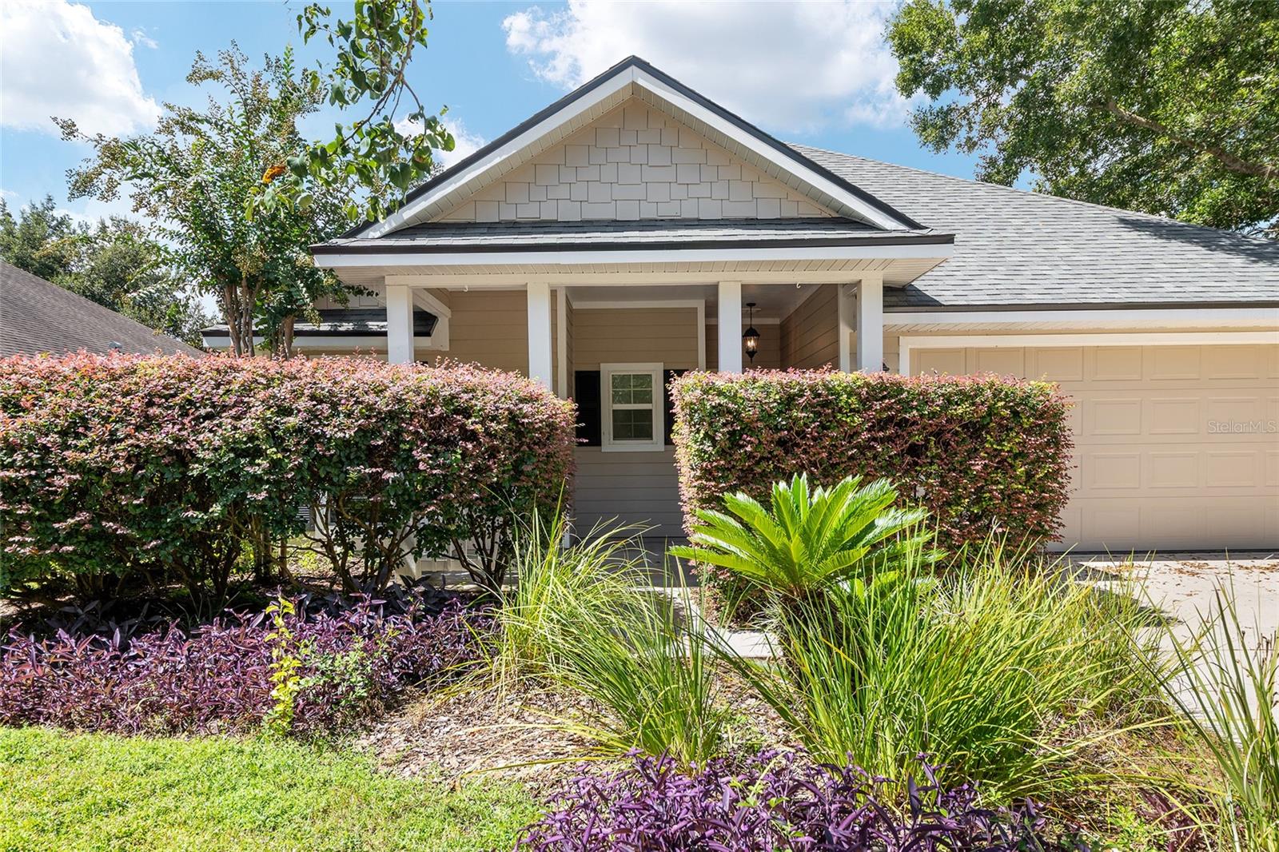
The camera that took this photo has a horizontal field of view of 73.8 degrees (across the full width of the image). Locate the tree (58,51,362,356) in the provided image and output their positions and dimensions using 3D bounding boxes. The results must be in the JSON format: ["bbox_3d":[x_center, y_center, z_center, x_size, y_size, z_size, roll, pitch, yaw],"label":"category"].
[{"bbox_3d":[-3.950,-1.050,7.900,2.750,4.800,2.600,-1,0,1],"label":"tree"}]

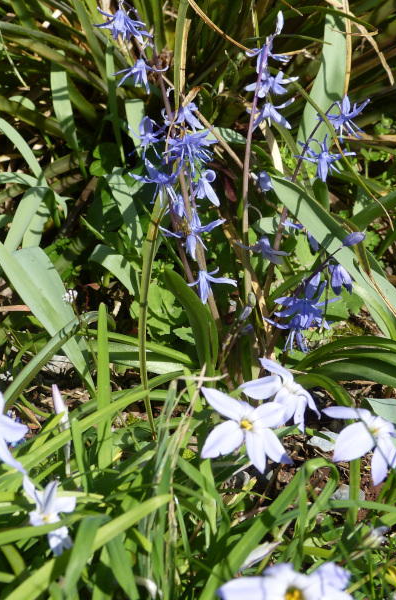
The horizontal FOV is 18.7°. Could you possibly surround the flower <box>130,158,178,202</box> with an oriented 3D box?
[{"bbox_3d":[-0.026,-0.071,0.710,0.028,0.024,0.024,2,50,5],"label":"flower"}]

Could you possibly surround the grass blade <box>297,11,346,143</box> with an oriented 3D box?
[{"bbox_3d":[0.083,-0.149,0.800,0.030,0.100,0.015,17,28,10],"label":"grass blade"}]

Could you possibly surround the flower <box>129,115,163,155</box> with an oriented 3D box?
[{"bbox_3d":[-0.029,-0.091,0.665,0.019,0.021,0.018,4,38,8],"label":"flower"}]

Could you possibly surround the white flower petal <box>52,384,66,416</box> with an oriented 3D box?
[{"bbox_3d":[-0.059,0.043,0.510,0.007,0.017,0.007,-18,24,8],"label":"white flower petal"}]

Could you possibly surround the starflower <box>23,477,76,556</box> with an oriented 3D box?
[{"bbox_3d":[-0.059,0.086,0.475,0.024,0.032,0.020,-13,0,-25],"label":"starflower"}]

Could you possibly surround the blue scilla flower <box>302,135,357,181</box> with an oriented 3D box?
[{"bbox_3d":[0.072,-0.078,0.660,0.029,0.027,0.020,-3,30,-5],"label":"blue scilla flower"}]

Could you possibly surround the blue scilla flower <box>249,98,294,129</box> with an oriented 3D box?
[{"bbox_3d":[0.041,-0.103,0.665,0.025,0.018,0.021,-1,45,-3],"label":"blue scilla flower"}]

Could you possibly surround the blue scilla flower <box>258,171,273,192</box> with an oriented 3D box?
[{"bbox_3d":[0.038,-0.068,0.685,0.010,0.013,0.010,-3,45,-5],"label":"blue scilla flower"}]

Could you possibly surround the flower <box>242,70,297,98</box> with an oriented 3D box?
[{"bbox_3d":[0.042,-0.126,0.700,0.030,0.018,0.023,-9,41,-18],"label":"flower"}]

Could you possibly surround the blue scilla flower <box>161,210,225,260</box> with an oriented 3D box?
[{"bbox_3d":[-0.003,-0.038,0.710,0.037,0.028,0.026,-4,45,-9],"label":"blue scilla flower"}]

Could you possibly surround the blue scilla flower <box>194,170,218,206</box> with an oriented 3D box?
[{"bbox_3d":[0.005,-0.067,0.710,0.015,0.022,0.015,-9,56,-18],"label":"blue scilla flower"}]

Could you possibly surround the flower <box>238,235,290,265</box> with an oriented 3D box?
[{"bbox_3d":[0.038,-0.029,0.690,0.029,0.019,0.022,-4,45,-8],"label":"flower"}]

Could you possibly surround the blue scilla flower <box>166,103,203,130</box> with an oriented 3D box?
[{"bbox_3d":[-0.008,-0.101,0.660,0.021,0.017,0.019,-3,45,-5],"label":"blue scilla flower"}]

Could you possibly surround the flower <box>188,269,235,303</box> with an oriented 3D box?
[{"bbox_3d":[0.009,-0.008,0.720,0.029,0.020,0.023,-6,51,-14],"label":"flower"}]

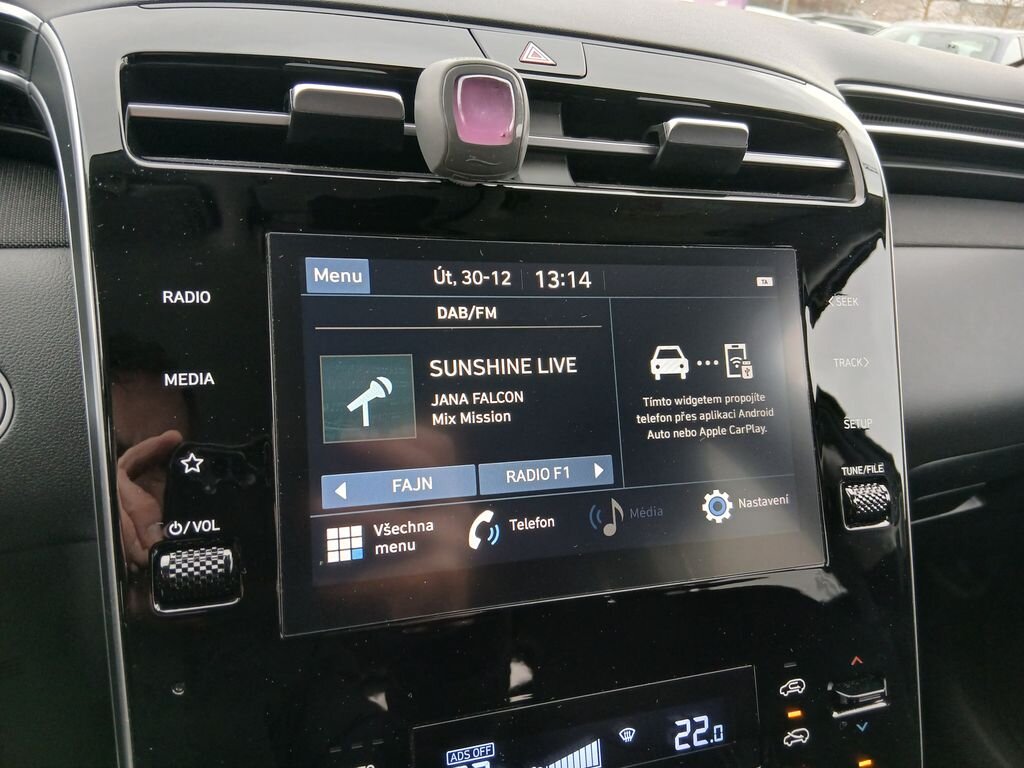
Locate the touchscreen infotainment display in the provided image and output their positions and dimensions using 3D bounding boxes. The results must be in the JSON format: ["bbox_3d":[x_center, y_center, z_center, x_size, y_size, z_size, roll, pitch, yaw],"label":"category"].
[{"bbox_3d":[0.021,0.011,0.266,0.196,0.121,0.012,-2,-5,-19],"label":"touchscreen infotainment display"}]

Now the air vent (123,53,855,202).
[{"bbox_3d":[0.009,-0.085,0.280,0.268,0.038,0.030,-2,-5,-19],"label":"air vent"}]

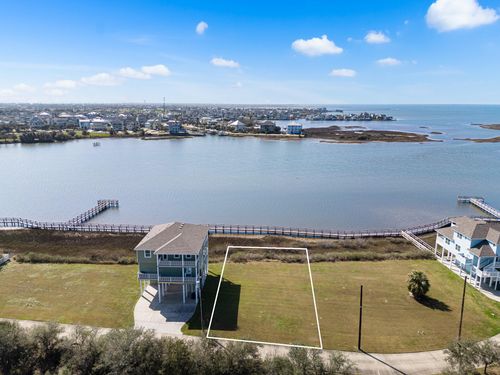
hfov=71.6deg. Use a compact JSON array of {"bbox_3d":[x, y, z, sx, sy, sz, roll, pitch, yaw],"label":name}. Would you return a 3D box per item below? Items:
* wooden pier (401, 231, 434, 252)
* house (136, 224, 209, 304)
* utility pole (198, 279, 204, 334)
[{"bbox_3d":[46.914,15.651,96.026,1.750,1.600,15.746,-1,14,-6],"label":"wooden pier"},{"bbox_3d":[-15.970,14.486,73.633,12.941,13.351,15.611,0,14,1],"label":"house"},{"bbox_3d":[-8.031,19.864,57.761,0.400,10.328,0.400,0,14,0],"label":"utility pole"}]

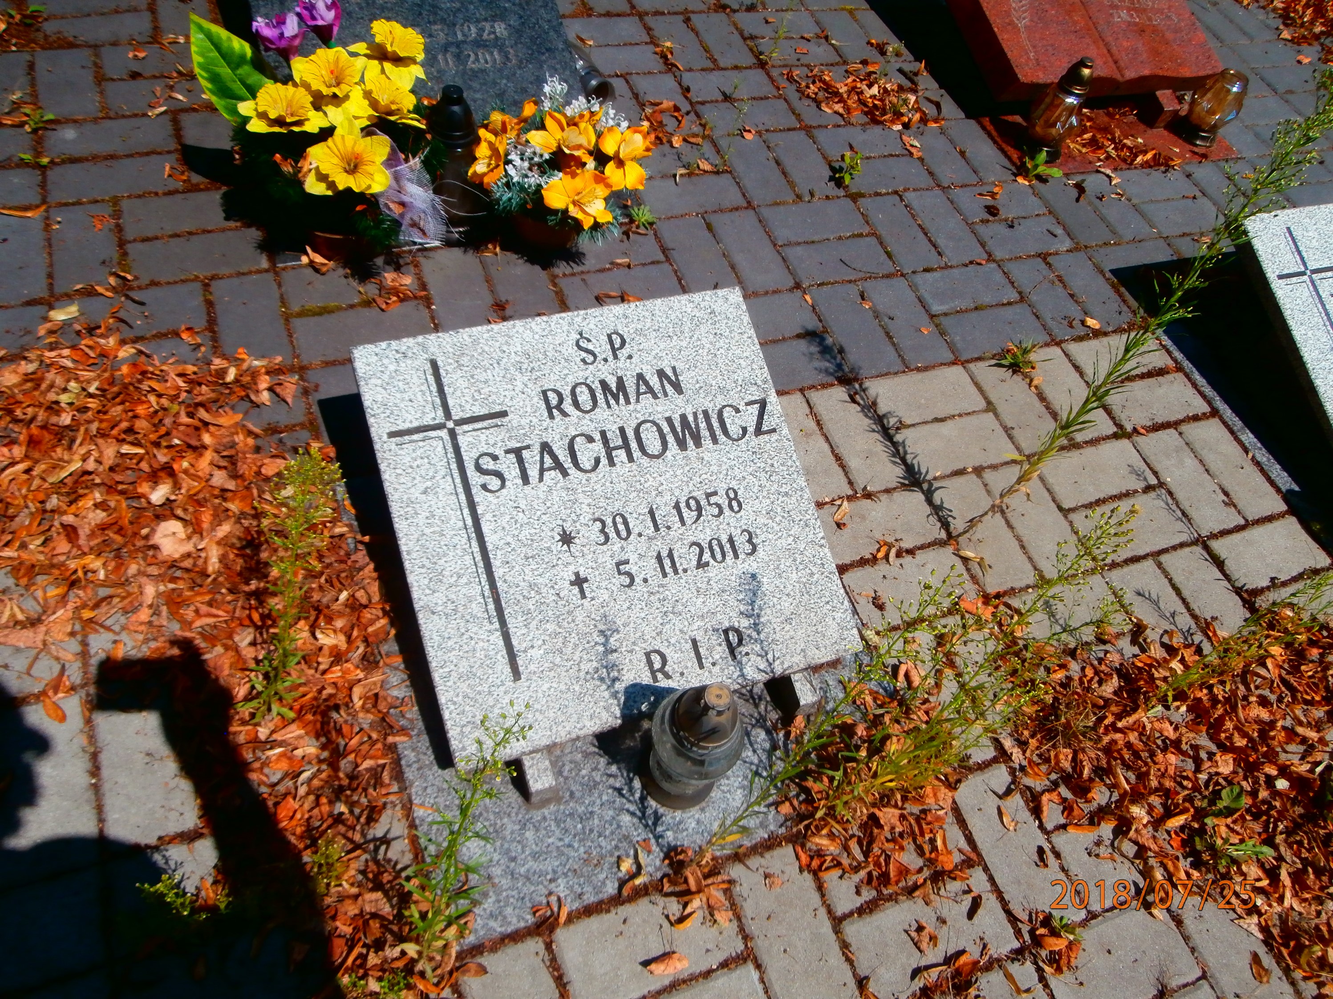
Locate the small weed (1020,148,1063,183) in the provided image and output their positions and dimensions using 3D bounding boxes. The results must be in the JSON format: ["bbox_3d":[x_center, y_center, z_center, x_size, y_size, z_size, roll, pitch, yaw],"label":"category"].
[{"bbox_3d":[0.741,-0.657,1.901,0.080,0.055,0.065,-12,58,-20],"label":"small weed"}]

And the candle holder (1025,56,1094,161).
[{"bbox_3d":[0.795,-0.771,1.905,0.085,0.192,0.085,-16,55,-14],"label":"candle holder"}]

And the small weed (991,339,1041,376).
[{"bbox_3d":[0.593,-0.235,1.607,0.070,0.055,0.060,-13,60,-19],"label":"small weed"}]

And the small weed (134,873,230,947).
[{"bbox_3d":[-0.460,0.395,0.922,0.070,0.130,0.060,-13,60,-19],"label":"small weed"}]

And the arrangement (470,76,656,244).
[{"bbox_3d":[-0.164,-0.509,1.493,0.282,0.230,0.203,-12,58,-20],"label":"arrangement"}]

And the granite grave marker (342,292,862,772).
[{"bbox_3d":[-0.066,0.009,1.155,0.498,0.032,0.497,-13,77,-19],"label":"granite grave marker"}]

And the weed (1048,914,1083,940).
[{"bbox_3d":[0.465,0.494,1.112,0.037,0.030,0.032,-13,60,-19],"label":"weed"}]

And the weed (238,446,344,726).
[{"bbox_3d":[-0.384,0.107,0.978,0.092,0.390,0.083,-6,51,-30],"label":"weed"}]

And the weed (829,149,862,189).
[{"bbox_3d":[0.336,-0.609,1.780,0.060,0.055,0.060,-12,58,-20],"label":"weed"}]

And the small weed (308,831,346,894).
[{"bbox_3d":[-0.351,0.364,0.984,0.042,0.100,0.047,-13,60,-19],"label":"small weed"}]

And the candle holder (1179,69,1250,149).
[{"bbox_3d":[1.184,-0.843,2.071,0.105,0.140,0.105,-12,58,-20],"label":"candle holder"}]

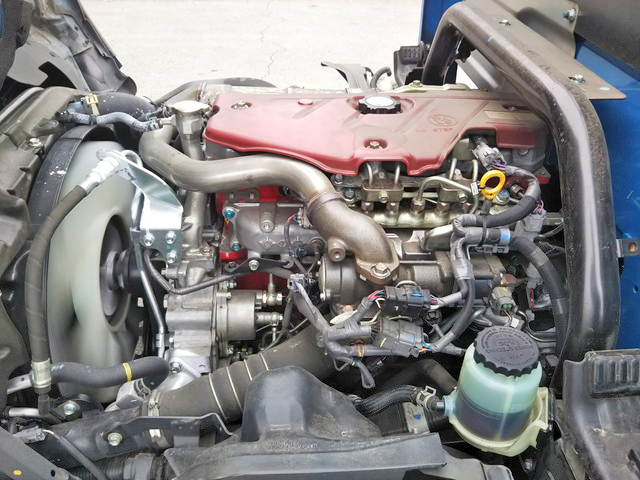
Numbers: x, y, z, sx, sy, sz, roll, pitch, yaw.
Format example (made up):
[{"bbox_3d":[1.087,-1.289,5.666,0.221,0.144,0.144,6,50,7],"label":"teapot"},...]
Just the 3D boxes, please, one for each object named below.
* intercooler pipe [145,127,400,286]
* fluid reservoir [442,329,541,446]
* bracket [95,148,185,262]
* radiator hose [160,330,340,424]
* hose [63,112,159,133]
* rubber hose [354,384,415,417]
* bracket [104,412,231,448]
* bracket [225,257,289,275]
[{"bbox_3d":[-0.085,-0.060,0.862,0.395,0.155,0.270,0,29,0],"label":"intercooler pipe"},{"bbox_3d":[0.215,0.180,0.685,0.108,0.118,0.100,0,29,0],"label":"fluid reservoir"},{"bbox_3d":[-0.270,-0.055,0.830,0.122,0.160,0.070,0,29,0],"label":"bracket"},{"bbox_3d":[-0.101,0.187,0.755,0.255,0.088,0.078,-9,30,-16],"label":"radiator hose"},{"bbox_3d":[-0.347,-0.195,0.920,0.160,0.030,0.045,0,29,0],"label":"hose"},{"bbox_3d":[0.083,0.207,0.710,0.082,0.034,0.032,-5,29,-9],"label":"rubber hose"},{"bbox_3d":[-0.191,0.240,0.695,0.160,0.042,0.035,1,29,3],"label":"bracket"},{"bbox_3d":[-0.101,0.040,0.870,0.097,0.030,0.020,1,29,3],"label":"bracket"}]

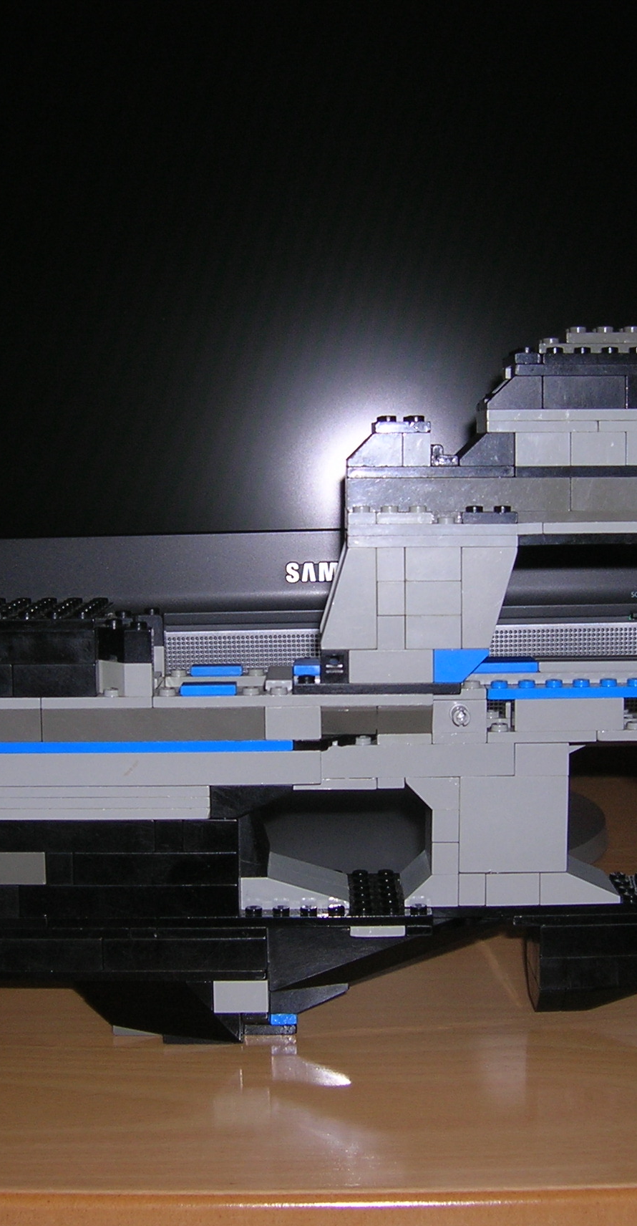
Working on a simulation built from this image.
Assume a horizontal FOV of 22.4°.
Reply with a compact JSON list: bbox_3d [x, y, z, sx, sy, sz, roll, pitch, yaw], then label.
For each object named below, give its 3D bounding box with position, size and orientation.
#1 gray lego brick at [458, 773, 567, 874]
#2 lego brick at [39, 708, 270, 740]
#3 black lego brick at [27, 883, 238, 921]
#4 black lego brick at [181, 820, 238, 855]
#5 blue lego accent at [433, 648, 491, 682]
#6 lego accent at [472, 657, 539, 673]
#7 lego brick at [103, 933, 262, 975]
[{"bbox_3d":[0.057,0.061,0.475,0.032,0.029,0.011,-1,5,0],"label":"gray lego brick"},{"bbox_3d":[-0.047,0.032,0.462,0.064,0.010,0.010,0,5,1],"label":"lego brick"},{"bbox_3d":[-0.055,0.083,0.469,0.064,0.010,0.009,0,4,-1],"label":"black lego brick"},{"bbox_3d":[-0.031,0.064,0.468,0.016,0.010,0.009,0,4,-1],"label":"black lego brick"},{"bbox_3d":[0.041,0.015,0.459,0.016,0.010,0.010,-1,5,0],"label":"blue lego accent"},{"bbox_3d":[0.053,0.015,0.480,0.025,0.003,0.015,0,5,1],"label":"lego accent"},{"bbox_3d":[-0.038,0.098,0.468,0.048,0.010,0.010,0,5,1],"label":"lego brick"}]

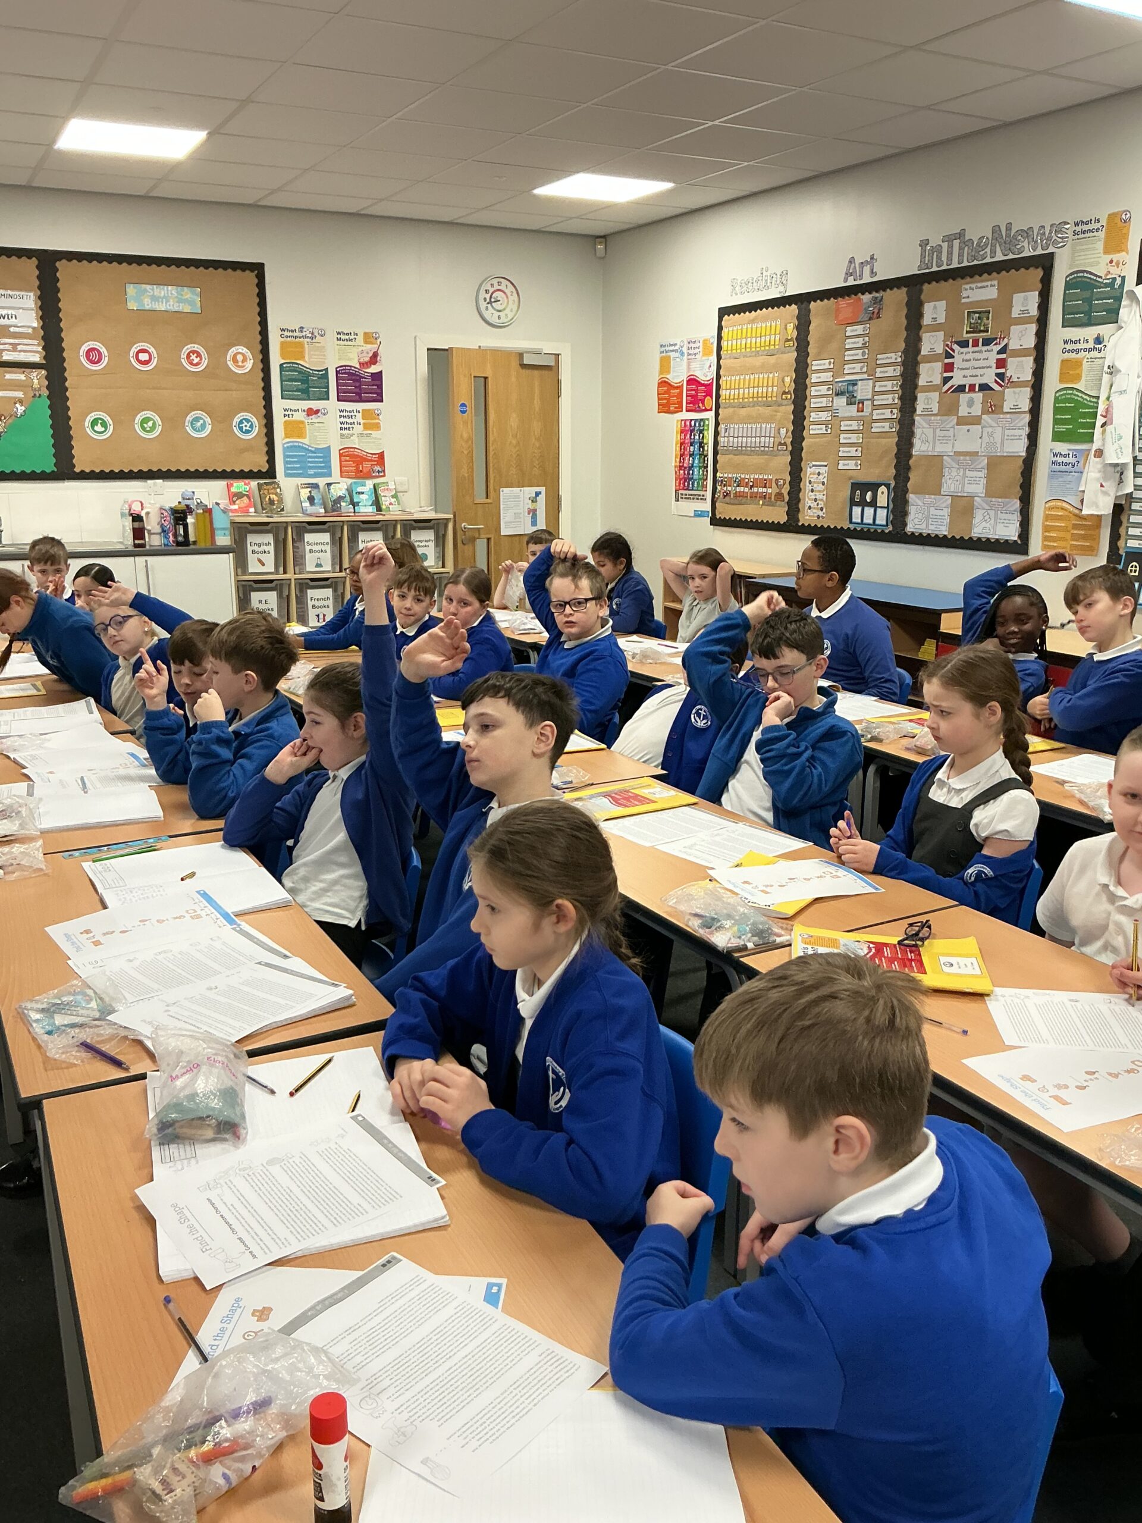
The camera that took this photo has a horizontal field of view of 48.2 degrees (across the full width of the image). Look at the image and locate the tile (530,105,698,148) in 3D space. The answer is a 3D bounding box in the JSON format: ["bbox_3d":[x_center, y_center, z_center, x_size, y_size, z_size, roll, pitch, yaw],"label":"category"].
[{"bbox_3d":[0.193,-2.709,5.444,0.595,0.020,0.595,-7,16,-26],"label":"tile"}]

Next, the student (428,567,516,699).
[{"bbox_3d":[-0.393,-0.174,4.699,0.580,1.060,0.420,-12,19,-40],"label":"student"}]

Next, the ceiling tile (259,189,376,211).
[{"bbox_3d":[-1.408,-3.160,7.185,0.595,0.020,0.455,-7,16,-26],"label":"ceiling tile"}]

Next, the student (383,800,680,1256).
[{"bbox_3d":[-0.066,0.580,1.652,0.460,1.085,0.450,-7,16,-26],"label":"student"}]

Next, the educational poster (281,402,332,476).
[{"bbox_3d":[-1.595,-1.931,7.699,0.300,0.420,0.010,-7,16,-27],"label":"educational poster"}]

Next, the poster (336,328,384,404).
[{"bbox_3d":[-1.284,-2.394,7.743,0.297,0.418,0.005,-7,16,-27],"label":"poster"}]

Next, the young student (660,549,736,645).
[{"bbox_3d":[0.514,-0.369,5.502,0.440,1.065,0.580,10,17,33],"label":"young student"}]

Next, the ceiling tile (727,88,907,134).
[{"bbox_3d":[1.000,-2.644,5.201,0.595,0.020,0.595,-7,16,-27],"label":"ceiling tile"}]

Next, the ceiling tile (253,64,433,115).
[{"bbox_3d":[-0.873,-2.579,4.908,0.600,0.020,0.600,-7,16,-27],"label":"ceiling tile"}]

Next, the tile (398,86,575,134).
[{"bbox_3d":[-0.341,-2.648,5.182,0.595,0.020,0.595,-7,16,-27],"label":"tile"}]

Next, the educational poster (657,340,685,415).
[{"bbox_3d":[0.604,-2.323,7.719,0.010,0.420,0.297,-7,16,-26],"label":"educational poster"}]

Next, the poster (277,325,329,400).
[{"bbox_3d":[-1.588,-2.371,7.620,0.292,0.418,0.006,-7,16,-27],"label":"poster"}]

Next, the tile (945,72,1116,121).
[{"bbox_3d":[1.746,-2.569,4.922,0.457,0.020,0.600,-7,16,-27],"label":"tile"}]

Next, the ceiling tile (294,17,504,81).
[{"bbox_3d":[-0.600,-2.451,4.397,0.595,0.020,0.595,-7,16,-27],"label":"ceiling tile"}]

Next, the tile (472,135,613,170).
[{"bbox_3d":[-0.085,-2.844,5.966,0.595,0.020,0.595,-7,16,-27],"label":"tile"}]

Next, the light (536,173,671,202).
[{"bbox_3d":[0.177,-3.043,6.743,0.595,0.030,0.595,-7,16,-26],"label":"light"}]

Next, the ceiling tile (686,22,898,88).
[{"bbox_3d":[0.745,-2.446,4.415,0.600,0.020,0.600,-7,16,-27],"label":"ceiling tile"}]

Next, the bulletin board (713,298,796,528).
[{"bbox_3d":[1.003,-1.896,7.040,0.025,1.210,0.790,-7,16,-27],"label":"bulletin board"}]

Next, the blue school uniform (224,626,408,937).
[{"bbox_3d":[-0.494,0.027,2.556,0.360,0.620,0.430,-10,18,-36],"label":"blue school uniform"}]

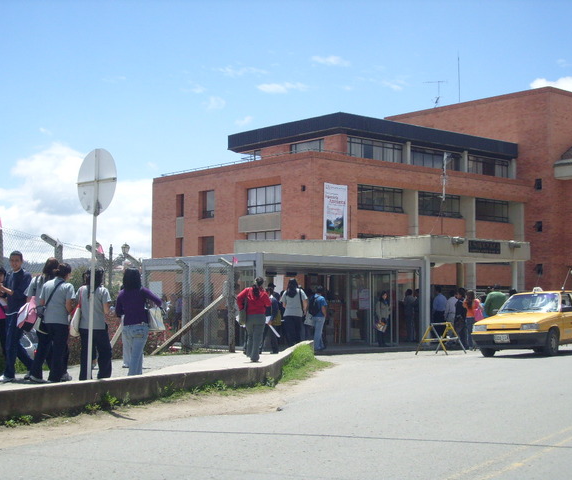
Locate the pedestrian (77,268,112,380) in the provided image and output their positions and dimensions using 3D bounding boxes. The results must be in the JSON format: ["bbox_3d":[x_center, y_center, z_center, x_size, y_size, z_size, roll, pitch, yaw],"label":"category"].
[{"bbox_3d":[-2.689,1.178,13.500,0.500,1.604,0.330,0,-4,1],"label":"pedestrian"}]

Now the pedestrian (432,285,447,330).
[{"bbox_3d":[4.565,2.208,28.500,0.500,1.702,0.300,1,-4,-14],"label":"pedestrian"}]

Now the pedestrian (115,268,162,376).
[{"bbox_3d":[-2.155,1.209,14.000,0.600,1.596,0.360,0,-4,0],"label":"pedestrian"}]

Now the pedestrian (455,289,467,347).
[{"bbox_3d":[5.060,2.234,27.800,0.320,1.680,0.450,2,-4,-25],"label":"pedestrian"}]

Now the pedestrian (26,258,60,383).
[{"bbox_3d":[-3.318,1.084,13.100,0.500,1.683,0.380,-1,-4,14],"label":"pedestrian"}]

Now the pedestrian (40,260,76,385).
[{"bbox_3d":[-3.064,1.119,12.950,0.500,1.614,0.360,0,-4,7],"label":"pedestrian"}]

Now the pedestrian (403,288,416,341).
[{"bbox_3d":[3.892,2.389,30.300,0.500,1.658,0.320,-3,-5,37],"label":"pedestrian"}]

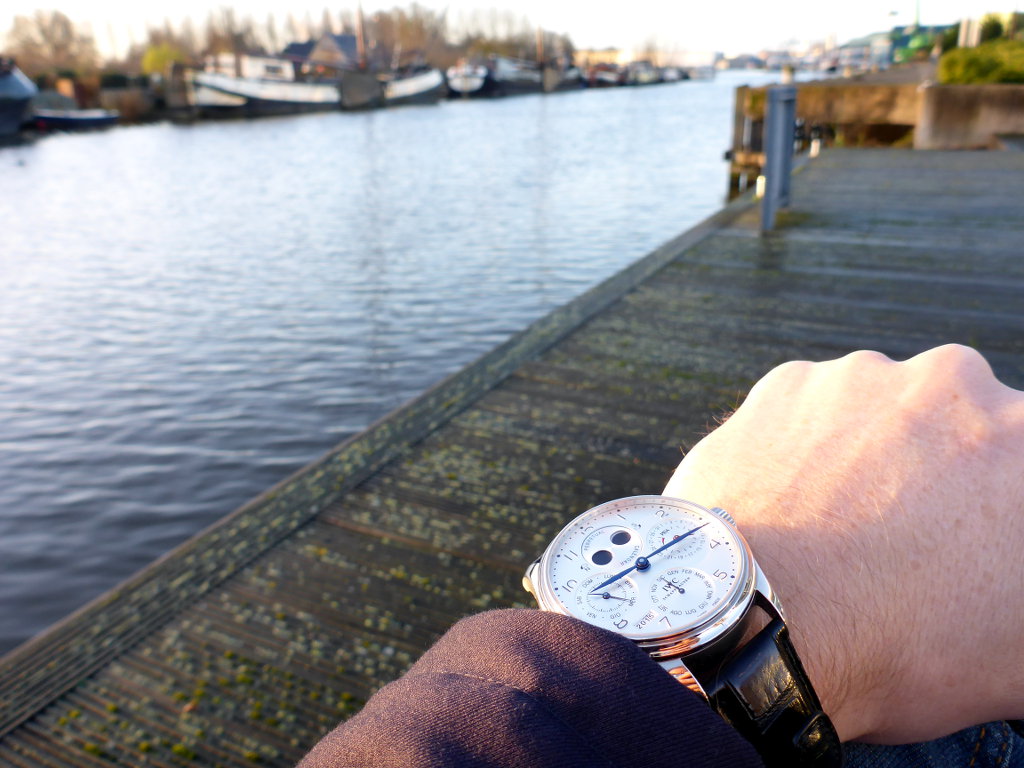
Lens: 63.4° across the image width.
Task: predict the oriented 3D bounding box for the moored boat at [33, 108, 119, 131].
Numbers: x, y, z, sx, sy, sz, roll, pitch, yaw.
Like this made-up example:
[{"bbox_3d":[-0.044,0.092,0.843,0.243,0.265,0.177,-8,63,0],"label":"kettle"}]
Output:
[{"bbox_3d":[-19.000,-11.623,36.246,1.350,0.800,3.400,10,23,24],"label":"moored boat"}]

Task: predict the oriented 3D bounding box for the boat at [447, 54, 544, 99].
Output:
[{"bbox_3d":[-1.200,-27.318,73.600,4.000,3.200,14.000,7,22,17],"label":"boat"}]

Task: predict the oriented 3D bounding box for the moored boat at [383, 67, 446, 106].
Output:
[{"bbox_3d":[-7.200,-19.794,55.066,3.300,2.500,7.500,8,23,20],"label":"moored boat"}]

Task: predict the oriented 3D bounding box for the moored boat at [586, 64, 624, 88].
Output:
[{"bbox_3d":[11.200,-37.435,100.245,2.600,2.900,8.000,9,23,21],"label":"moored boat"}]

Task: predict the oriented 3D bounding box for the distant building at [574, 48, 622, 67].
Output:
[{"bbox_3d":[19.500,-74.663,190.922,10.500,5.300,9.000,2,21,6],"label":"distant building"}]

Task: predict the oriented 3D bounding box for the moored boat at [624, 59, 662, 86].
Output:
[{"bbox_3d":[18.000,-42.520,113.288,2.900,3.000,9.000,8,23,20],"label":"moored boat"}]

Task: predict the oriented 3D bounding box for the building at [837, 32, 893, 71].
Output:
[{"bbox_3d":[95.000,-89.358,222.768,13.000,9.200,11.000,8,23,20],"label":"building"}]

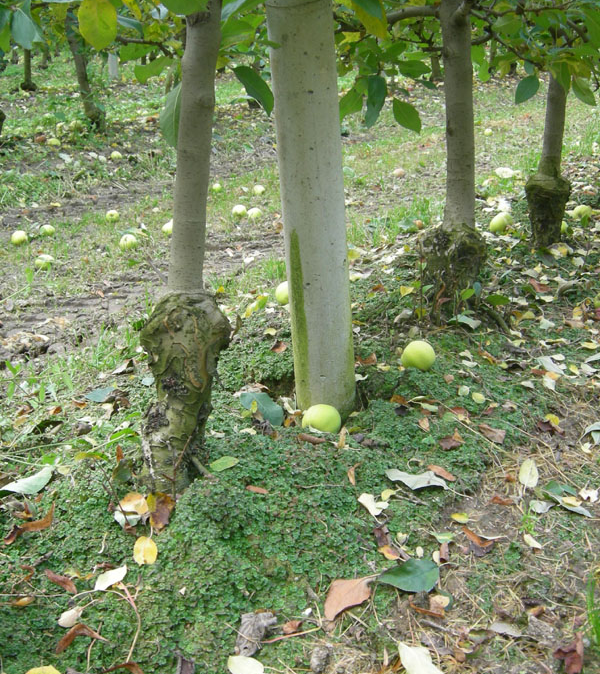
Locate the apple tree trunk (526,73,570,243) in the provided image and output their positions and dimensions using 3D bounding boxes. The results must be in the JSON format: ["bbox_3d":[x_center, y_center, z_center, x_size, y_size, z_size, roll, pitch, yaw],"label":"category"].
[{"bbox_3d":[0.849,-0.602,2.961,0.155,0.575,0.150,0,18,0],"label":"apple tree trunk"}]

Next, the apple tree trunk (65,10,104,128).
[{"bbox_3d":[-1.487,-1.847,6.069,0.120,0.820,0.120,-10,20,0],"label":"apple tree trunk"}]

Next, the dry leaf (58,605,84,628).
[{"bbox_3d":[-0.299,0.366,1.149,0.027,0.012,0.038,19,35,30],"label":"dry leaf"}]

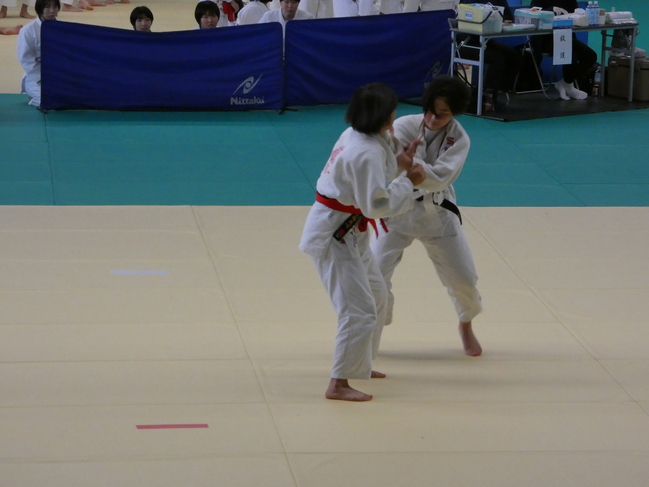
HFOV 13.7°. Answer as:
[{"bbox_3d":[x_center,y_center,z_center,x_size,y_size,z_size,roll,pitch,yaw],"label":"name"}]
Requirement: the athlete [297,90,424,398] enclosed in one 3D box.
[{"bbox_3d":[0.193,-0.066,13.375,0.630,1.540,0.520,-3,12,-22],"label":"athlete"}]

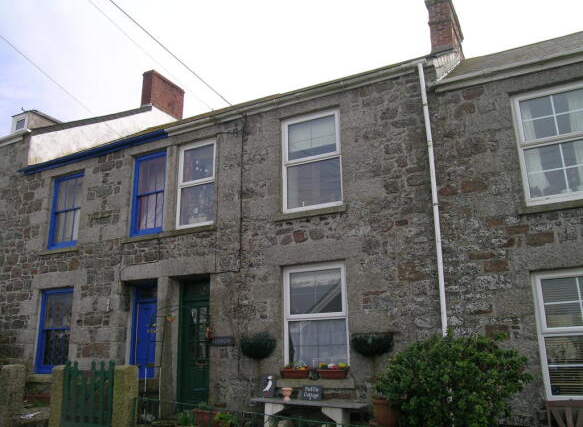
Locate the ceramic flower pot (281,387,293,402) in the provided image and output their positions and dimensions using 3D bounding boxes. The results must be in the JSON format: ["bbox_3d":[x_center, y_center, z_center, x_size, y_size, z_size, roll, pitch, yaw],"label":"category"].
[{"bbox_3d":[-0.078,2.660,7.686,0.172,0.180,0.173,-1,-15,0],"label":"ceramic flower pot"}]

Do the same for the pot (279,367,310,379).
[{"bbox_3d":[0.081,2.420,7.908,0.530,0.160,0.180,-9,-17,25],"label":"pot"}]

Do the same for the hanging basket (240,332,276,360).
[{"bbox_3d":[-0.588,2.128,8.404,0.615,0.443,0.285,-9,-17,27],"label":"hanging basket"}]

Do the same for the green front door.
[{"bbox_3d":[-1.684,2.338,9.512,0.937,2.272,0.090,-9,-17,27],"label":"green front door"}]

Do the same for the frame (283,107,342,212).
[{"bbox_3d":[0.360,-0.860,8.774,1.090,1.690,0.090,-9,-17,25],"label":"frame"}]

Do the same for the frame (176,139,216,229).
[{"bbox_3d":[-1.804,-0.569,10.103,0.900,1.688,0.105,-9,-17,27],"label":"frame"}]

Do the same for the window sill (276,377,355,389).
[{"bbox_3d":[0.386,2.582,7.942,1.305,0.135,0.202,-9,-17,27],"label":"window sill"}]

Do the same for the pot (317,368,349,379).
[{"bbox_3d":[0.652,2.397,7.794,0.488,0.135,0.180,-9,-17,27],"label":"pot"}]

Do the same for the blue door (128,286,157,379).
[{"bbox_3d":[-2.679,2.373,9.660,0.850,2.120,0.090,-9,-17,25],"label":"blue door"}]

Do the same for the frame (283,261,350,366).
[{"bbox_3d":[0.414,1.607,8.093,1.090,1.670,0.090,-9,-17,25],"label":"frame"}]

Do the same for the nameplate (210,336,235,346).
[{"bbox_3d":[-1.176,2.175,8.868,0.465,0.150,0.030,-9,-17,27],"label":"nameplate"}]

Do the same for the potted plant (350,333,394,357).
[{"bbox_3d":[1.150,1.865,7.327,0.670,0.325,0.270,-9,-17,25],"label":"potted plant"}]

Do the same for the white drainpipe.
[{"bbox_3d":[2.050,0.075,7.410,0.080,5.010,0.090,-9,-17,25],"label":"white drainpipe"}]

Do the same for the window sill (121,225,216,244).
[{"bbox_3d":[-2.284,0.406,9.707,2.180,0.110,0.190,-9,-17,25],"label":"window sill"}]

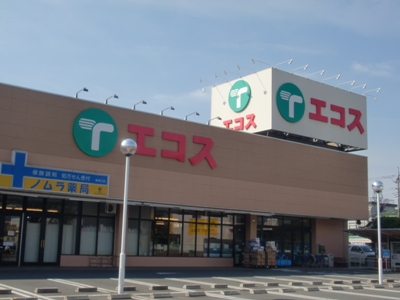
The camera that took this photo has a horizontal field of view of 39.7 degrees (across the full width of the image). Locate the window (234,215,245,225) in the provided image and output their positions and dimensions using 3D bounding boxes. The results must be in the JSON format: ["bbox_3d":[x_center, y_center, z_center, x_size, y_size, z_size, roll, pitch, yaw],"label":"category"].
[{"bbox_3d":[2.567,4.512,36.011,0.868,0.645,0.100,10,-13,-37],"label":"window"}]

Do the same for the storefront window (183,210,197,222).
[{"bbox_3d":[-0.600,3.870,32.485,0.981,0.733,0.100,9,-12,-37],"label":"storefront window"}]

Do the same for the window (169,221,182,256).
[{"bbox_3d":[-1.417,5.168,32.254,0.914,1.974,0.100,9,-13,-37],"label":"window"}]

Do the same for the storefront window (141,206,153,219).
[{"bbox_3d":[-2.972,3.540,31.261,0.872,0.708,0.100,9,-13,-37],"label":"storefront window"}]

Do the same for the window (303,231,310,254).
[{"bbox_3d":[7.610,6.605,39.628,0.847,1.693,0.100,10,-13,-37],"label":"window"}]

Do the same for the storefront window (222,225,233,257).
[{"bbox_3d":[1.681,5.567,34.042,0.959,1.983,0.100,9,-12,-37],"label":"storefront window"}]

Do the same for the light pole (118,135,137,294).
[{"bbox_3d":[-2.152,1.859,16.021,0.489,4.427,0.489,10,-13,-37],"label":"light pole"}]

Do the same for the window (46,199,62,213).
[{"bbox_3d":[-7.451,2.843,28.421,0.861,0.712,0.100,10,-13,-37],"label":"window"}]

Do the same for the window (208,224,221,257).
[{"bbox_3d":[0.935,5.551,34.077,0.893,1.982,0.100,9,-13,-37],"label":"window"}]

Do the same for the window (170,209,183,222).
[{"bbox_3d":[-1.373,3.734,31.898,0.954,0.759,0.100,9,-12,-37],"label":"window"}]

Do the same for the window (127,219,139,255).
[{"bbox_3d":[-3.614,4.723,30.006,0.705,1.964,0.100,9,-12,-37],"label":"window"}]

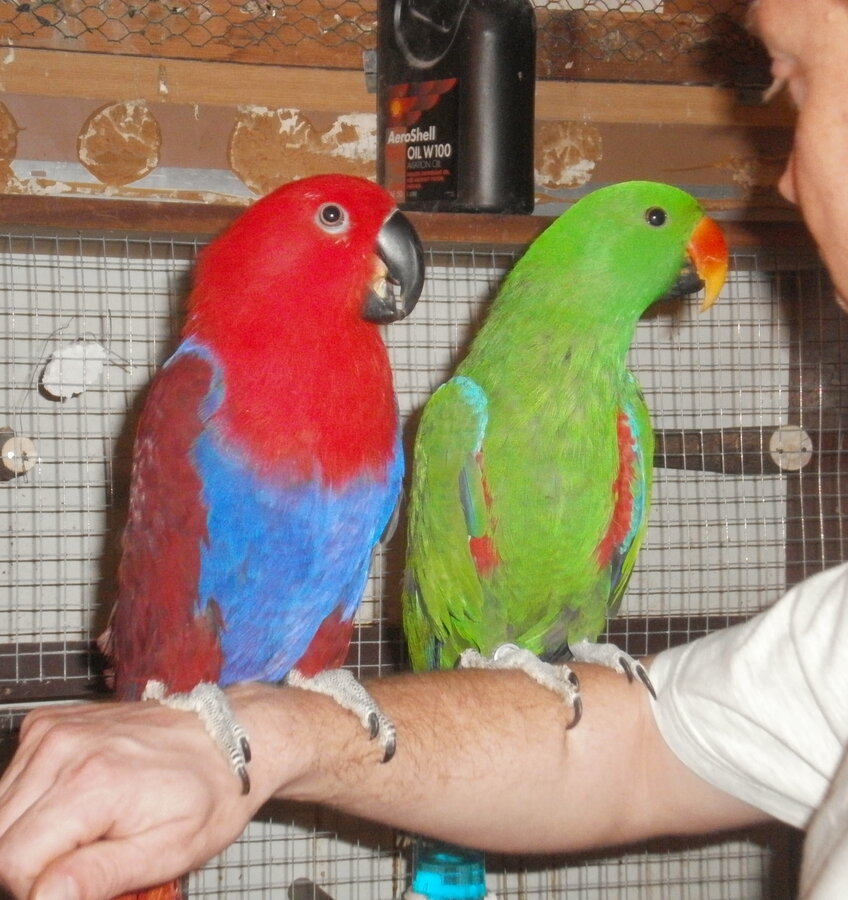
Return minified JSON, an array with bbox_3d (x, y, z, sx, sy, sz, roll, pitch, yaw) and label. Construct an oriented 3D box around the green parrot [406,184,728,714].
[{"bbox_3d":[0.064,0.019,1.230,0.140,0.300,0.160,1,-2,-32],"label":"green parrot"}]

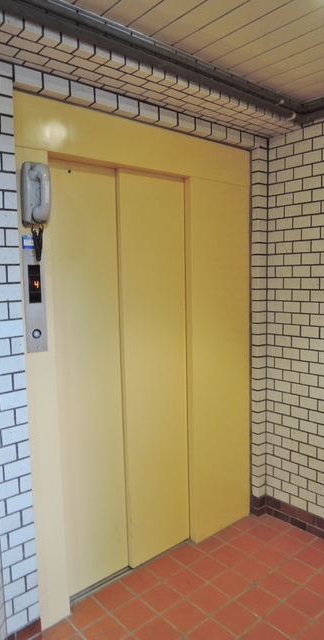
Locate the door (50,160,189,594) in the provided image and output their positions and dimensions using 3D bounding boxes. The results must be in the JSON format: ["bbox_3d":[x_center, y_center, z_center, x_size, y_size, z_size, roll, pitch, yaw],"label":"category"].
[{"bbox_3d":[-0.181,0.291,2.288,0.801,2.057,0.080,-6,7,-40],"label":"door"}]

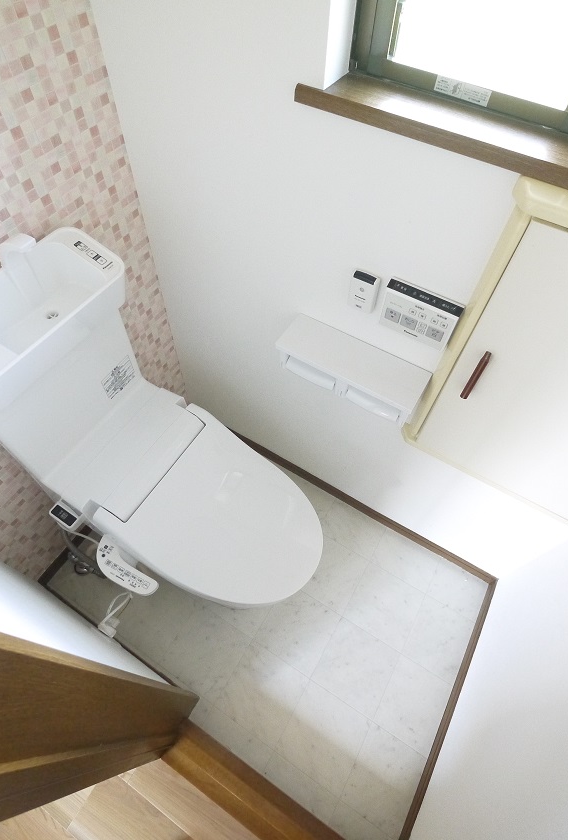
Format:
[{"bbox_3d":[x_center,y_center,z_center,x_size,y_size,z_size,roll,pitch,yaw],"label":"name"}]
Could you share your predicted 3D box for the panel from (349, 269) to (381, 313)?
[{"bbox_3d":[0.154,-0.249,0.879,0.051,0.076,0.020,28,61,15],"label":"panel"}]

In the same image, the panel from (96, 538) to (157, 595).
[{"bbox_3d":[-0.379,0.356,1.084,0.182,0.034,0.070,28,61,15],"label":"panel"}]

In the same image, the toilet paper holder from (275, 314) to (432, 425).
[{"bbox_3d":[0.145,-0.109,0.997,0.323,0.075,0.116,28,61,15],"label":"toilet paper holder"}]

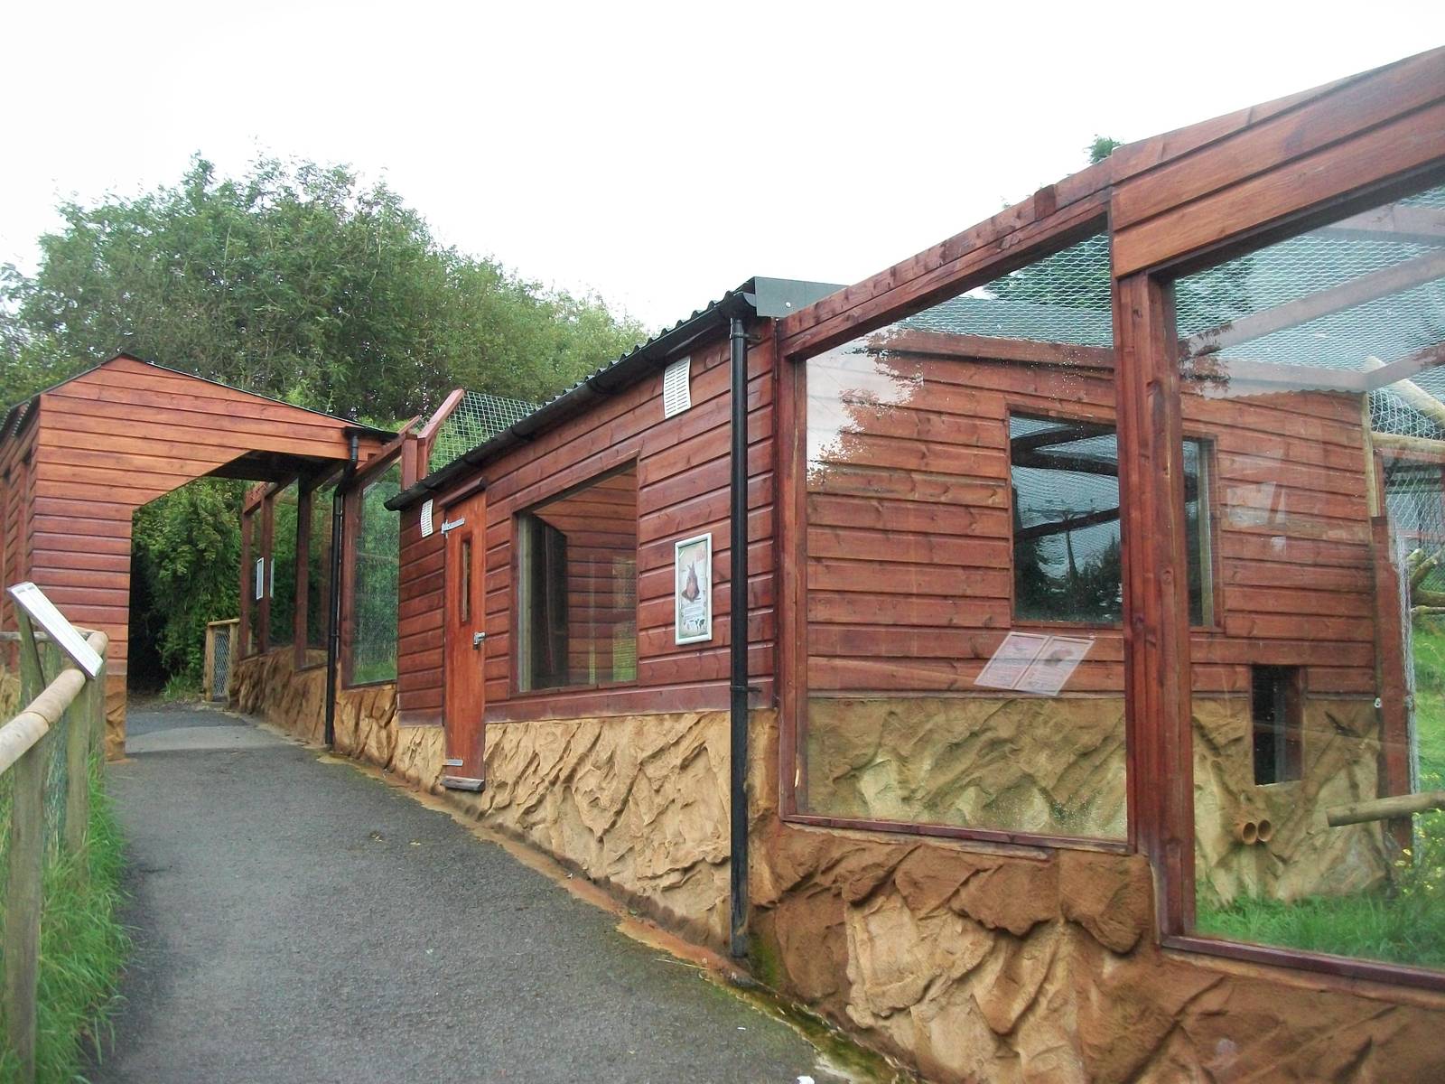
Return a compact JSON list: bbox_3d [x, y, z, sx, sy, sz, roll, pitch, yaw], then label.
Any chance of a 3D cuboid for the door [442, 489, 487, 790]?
[{"bbox_3d":[-1.764,0.670,9.127,0.070,1.946,0.888,4,-10,-28],"label":"door"}]

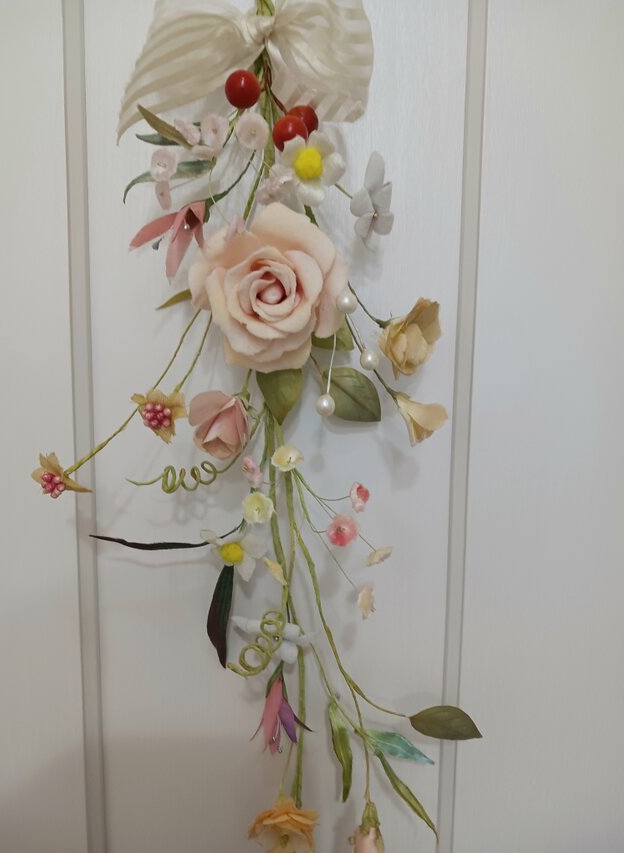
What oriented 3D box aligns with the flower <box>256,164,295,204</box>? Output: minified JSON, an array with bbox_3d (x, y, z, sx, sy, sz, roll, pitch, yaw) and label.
[{"bbox_3d":[-0.024,-0.166,0.455,0.029,0.029,0.020,1,6,0],"label":"flower"}]

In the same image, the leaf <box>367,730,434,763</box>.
[{"bbox_3d":[0.066,0.244,0.505,0.059,0.019,0.012,26,6,-3],"label":"leaf"}]

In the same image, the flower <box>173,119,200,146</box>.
[{"bbox_3d":[-0.086,-0.202,0.456,0.020,0.020,0.017,1,6,0],"label":"flower"}]

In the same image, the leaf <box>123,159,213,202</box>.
[{"bbox_3d":[-0.099,-0.170,0.457,0.069,0.018,0.016,-24,6,3],"label":"leaf"}]

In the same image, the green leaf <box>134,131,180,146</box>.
[{"bbox_3d":[-0.105,-0.199,0.462,0.037,0.011,0.010,11,6,-1],"label":"green leaf"}]

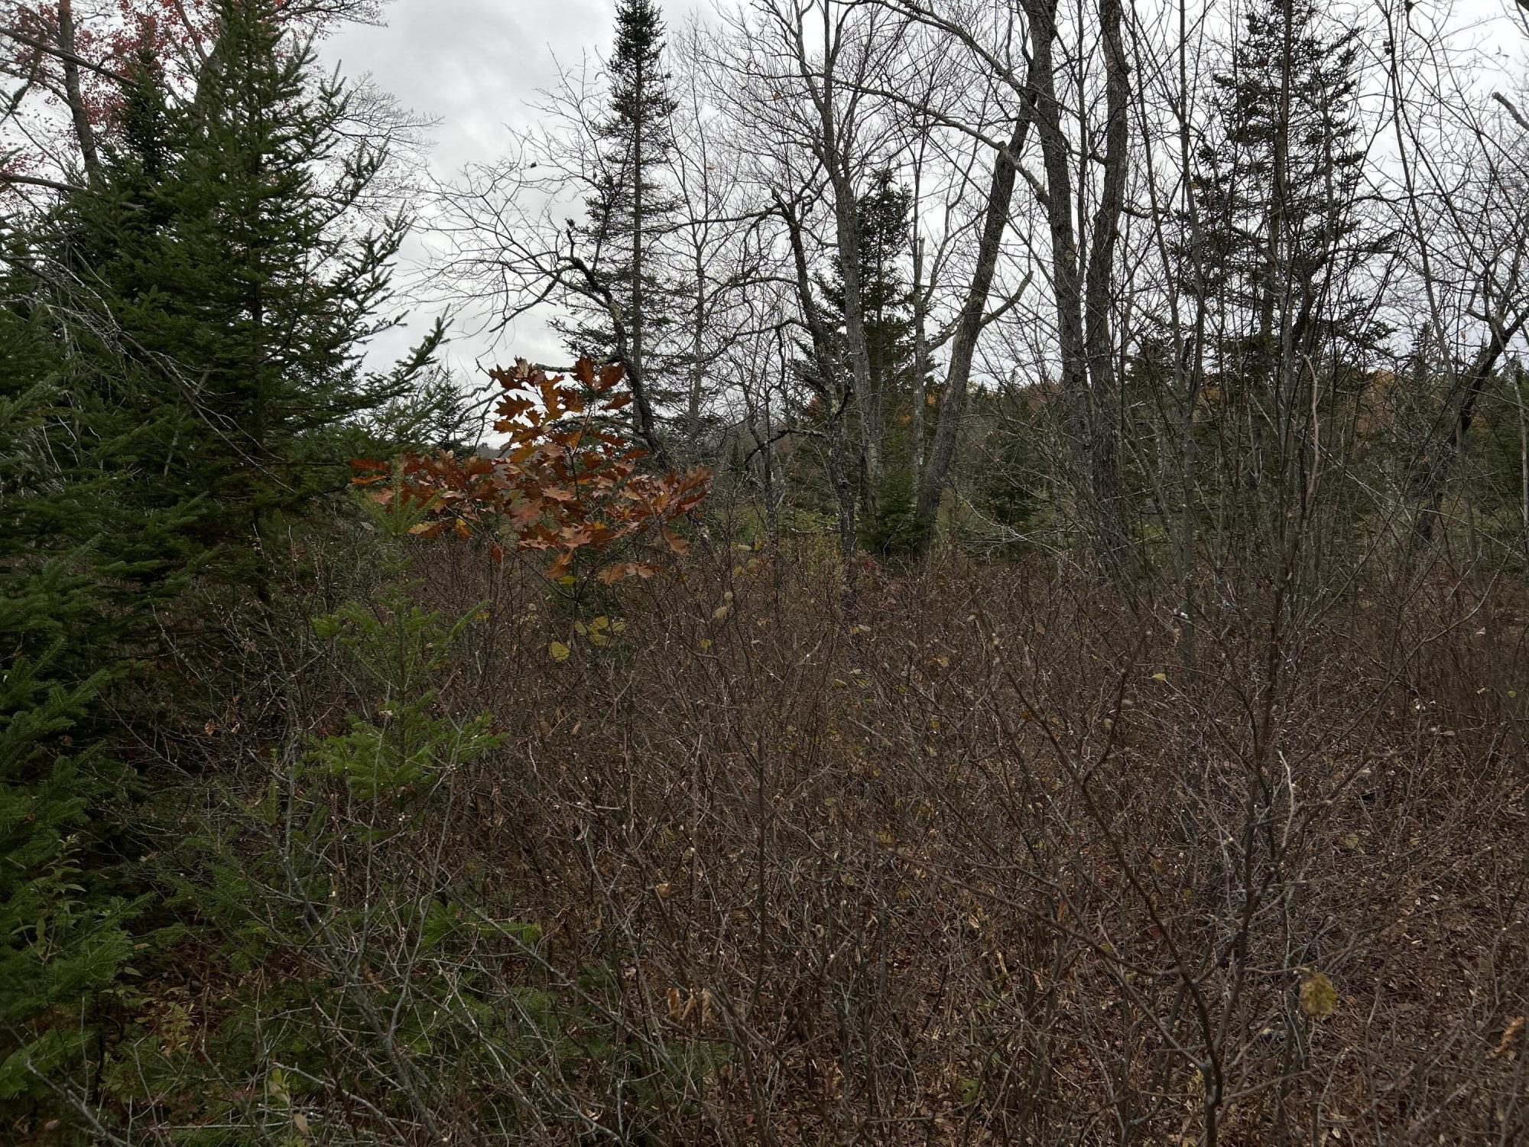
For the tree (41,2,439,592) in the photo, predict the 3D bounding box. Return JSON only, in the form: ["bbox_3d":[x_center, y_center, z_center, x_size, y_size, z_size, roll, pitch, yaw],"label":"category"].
[{"bbox_3d":[-3.113,-1.540,7.000,2.400,4.800,2.300,0,4,0],"label":"tree"}]

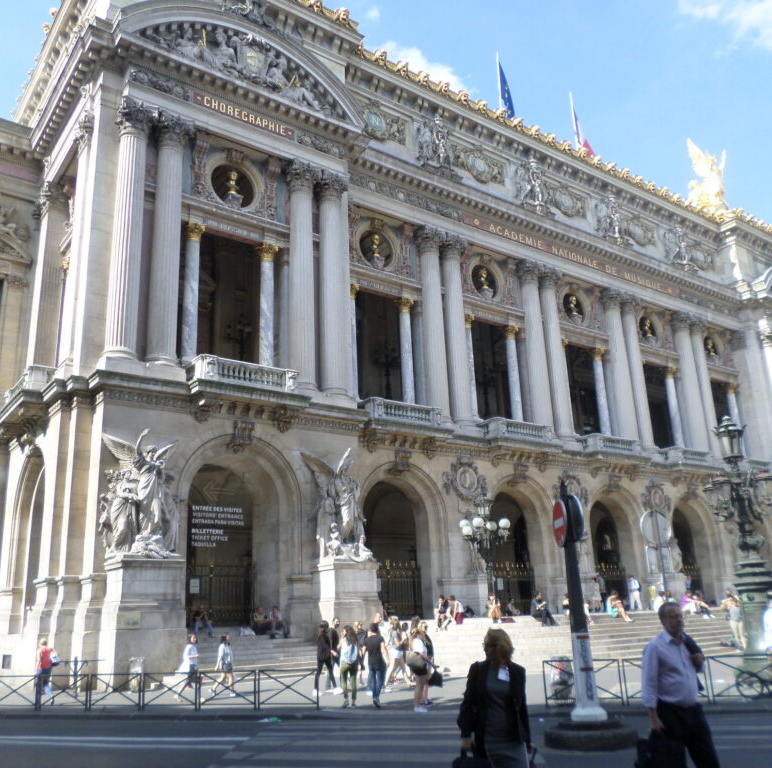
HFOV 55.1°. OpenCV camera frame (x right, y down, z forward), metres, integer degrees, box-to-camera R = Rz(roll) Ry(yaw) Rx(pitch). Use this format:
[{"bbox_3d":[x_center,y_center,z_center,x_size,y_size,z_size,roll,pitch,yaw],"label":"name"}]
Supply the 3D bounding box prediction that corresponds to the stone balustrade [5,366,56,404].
[{"bbox_3d":[-13.398,0.330,27.907,0.950,0.980,3.700,10,-21,-35],"label":"stone balustrade"}]

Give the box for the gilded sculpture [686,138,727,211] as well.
[{"bbox_3d":[28.821,-18.660,66.500,3.500,7.500,2.900,10,-21,-35],"label":"gilded sculpture"}]

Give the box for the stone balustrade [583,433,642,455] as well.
[{"bbox_3d":[13.001,3.627,42.361,4.250,1.000,1.050,10,-21,-35],"label":"stone balustrade"}]

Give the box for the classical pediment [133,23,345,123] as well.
[{"bbox_3d":[-6.027,-14.051,31.969,10.900,3.600,1.600,10,-20,-36],"label":"classical pediment"}]

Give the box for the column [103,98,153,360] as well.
[{"bbox_3d":[-9.447,-5.591,27.047,1.270,10.400,1.270,10,-20,-36],"label":"column"}]

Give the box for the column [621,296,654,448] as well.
[{"bbox_3d":[16.109,-0.805,47.356,1.250,10.450,1.250,10,-21,-35],"label":"column"}]

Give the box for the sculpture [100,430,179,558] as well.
[{"bbox_3d":[-8.218,3.673,24.983,2.600,4.372,1.500,10,-21,-35],"label":"sculpture"}]

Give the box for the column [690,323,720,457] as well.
[{"bbox_3d":[21.857,0.253,50.627,1.280,10.360,1.280,10,-20,-34],"label":"column"}]

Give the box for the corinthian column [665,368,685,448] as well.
[{"bbox_3d":[19.523,1.731,50.020,0.760,5.880,0.760,10,-21,-35],"label":"corinthian column"}]

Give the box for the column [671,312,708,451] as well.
[{"bbox_3d":[20.984,0.052,50.836,1.250,10.450,1.250,10,-21,-35],"label":"column"}]

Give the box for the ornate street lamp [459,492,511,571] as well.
[{"bbox_3d":[3.988,6.666,28.830,1.900,4.640,1.900,10,-20,-34],"label":"ornate street lamp"}]

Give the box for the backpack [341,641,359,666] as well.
[{"bbox_3d":[-0.780,5.737,15.800,0.320,0.450,0.200,3,-18,-17],"label":"backpack"}]

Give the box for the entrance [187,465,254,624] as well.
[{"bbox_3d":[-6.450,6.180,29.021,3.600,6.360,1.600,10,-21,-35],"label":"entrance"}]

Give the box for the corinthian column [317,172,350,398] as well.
[{"bbox_3d":[-2.307,-4.768,34.339,1.280,11.156,1.280,10,-21,-35],"label":"corinthian column"}]

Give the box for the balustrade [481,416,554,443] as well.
[{"bbox_3d":[7.220,2.717,40.471,4.240,0.980,1.458,10,-21,-35],"label":"balustrade"}]

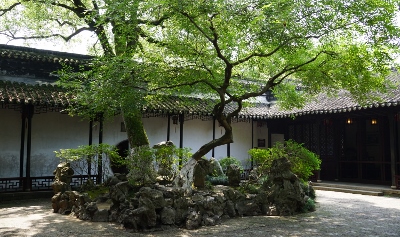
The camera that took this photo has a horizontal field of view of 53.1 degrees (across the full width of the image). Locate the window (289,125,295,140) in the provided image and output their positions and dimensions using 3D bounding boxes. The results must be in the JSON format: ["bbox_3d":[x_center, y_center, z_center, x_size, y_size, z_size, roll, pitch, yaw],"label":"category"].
[{"bbox_3d":[5.218,1.098,22.819,0.080,1.453,0.458,3,-6,-34],"label":"window"}]

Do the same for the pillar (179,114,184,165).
[{"bbox_3d":[-0.817,1.324,18.127,0.170,3.160,0.170,3,-6,-34],"label":"pillar"}]

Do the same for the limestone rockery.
[{"bbox_3d":[-0.362,2.058,11.485,6.400,1.220,4.200,3,-6,-34],"label":"limestone rockery"}]

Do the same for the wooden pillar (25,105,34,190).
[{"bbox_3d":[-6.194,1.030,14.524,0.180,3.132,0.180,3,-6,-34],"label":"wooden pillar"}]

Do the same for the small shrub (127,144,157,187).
[{"bbox_3d":[-1.505,1.210,10.296,0.706,1.020,0.686,3,-6,-34],"label":"small shrub"}]

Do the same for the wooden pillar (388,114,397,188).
[{"bbox_3d":[7.715,1.253,15.985,0.190,2.999,0.190,3,-6,-34],"label":"wooden pillar"}]

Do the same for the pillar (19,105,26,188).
[{"bbox_3d":[-6.913,1.082,15.593,0.170,3.197,0.170,3,-6,-34],"label":"pillar"}]

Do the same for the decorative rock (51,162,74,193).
[{"bbox_3d":[-3.899,1.673,11.345,0.553,0.900,0.515,3,-6,-34],"label":"decorative rock"}]

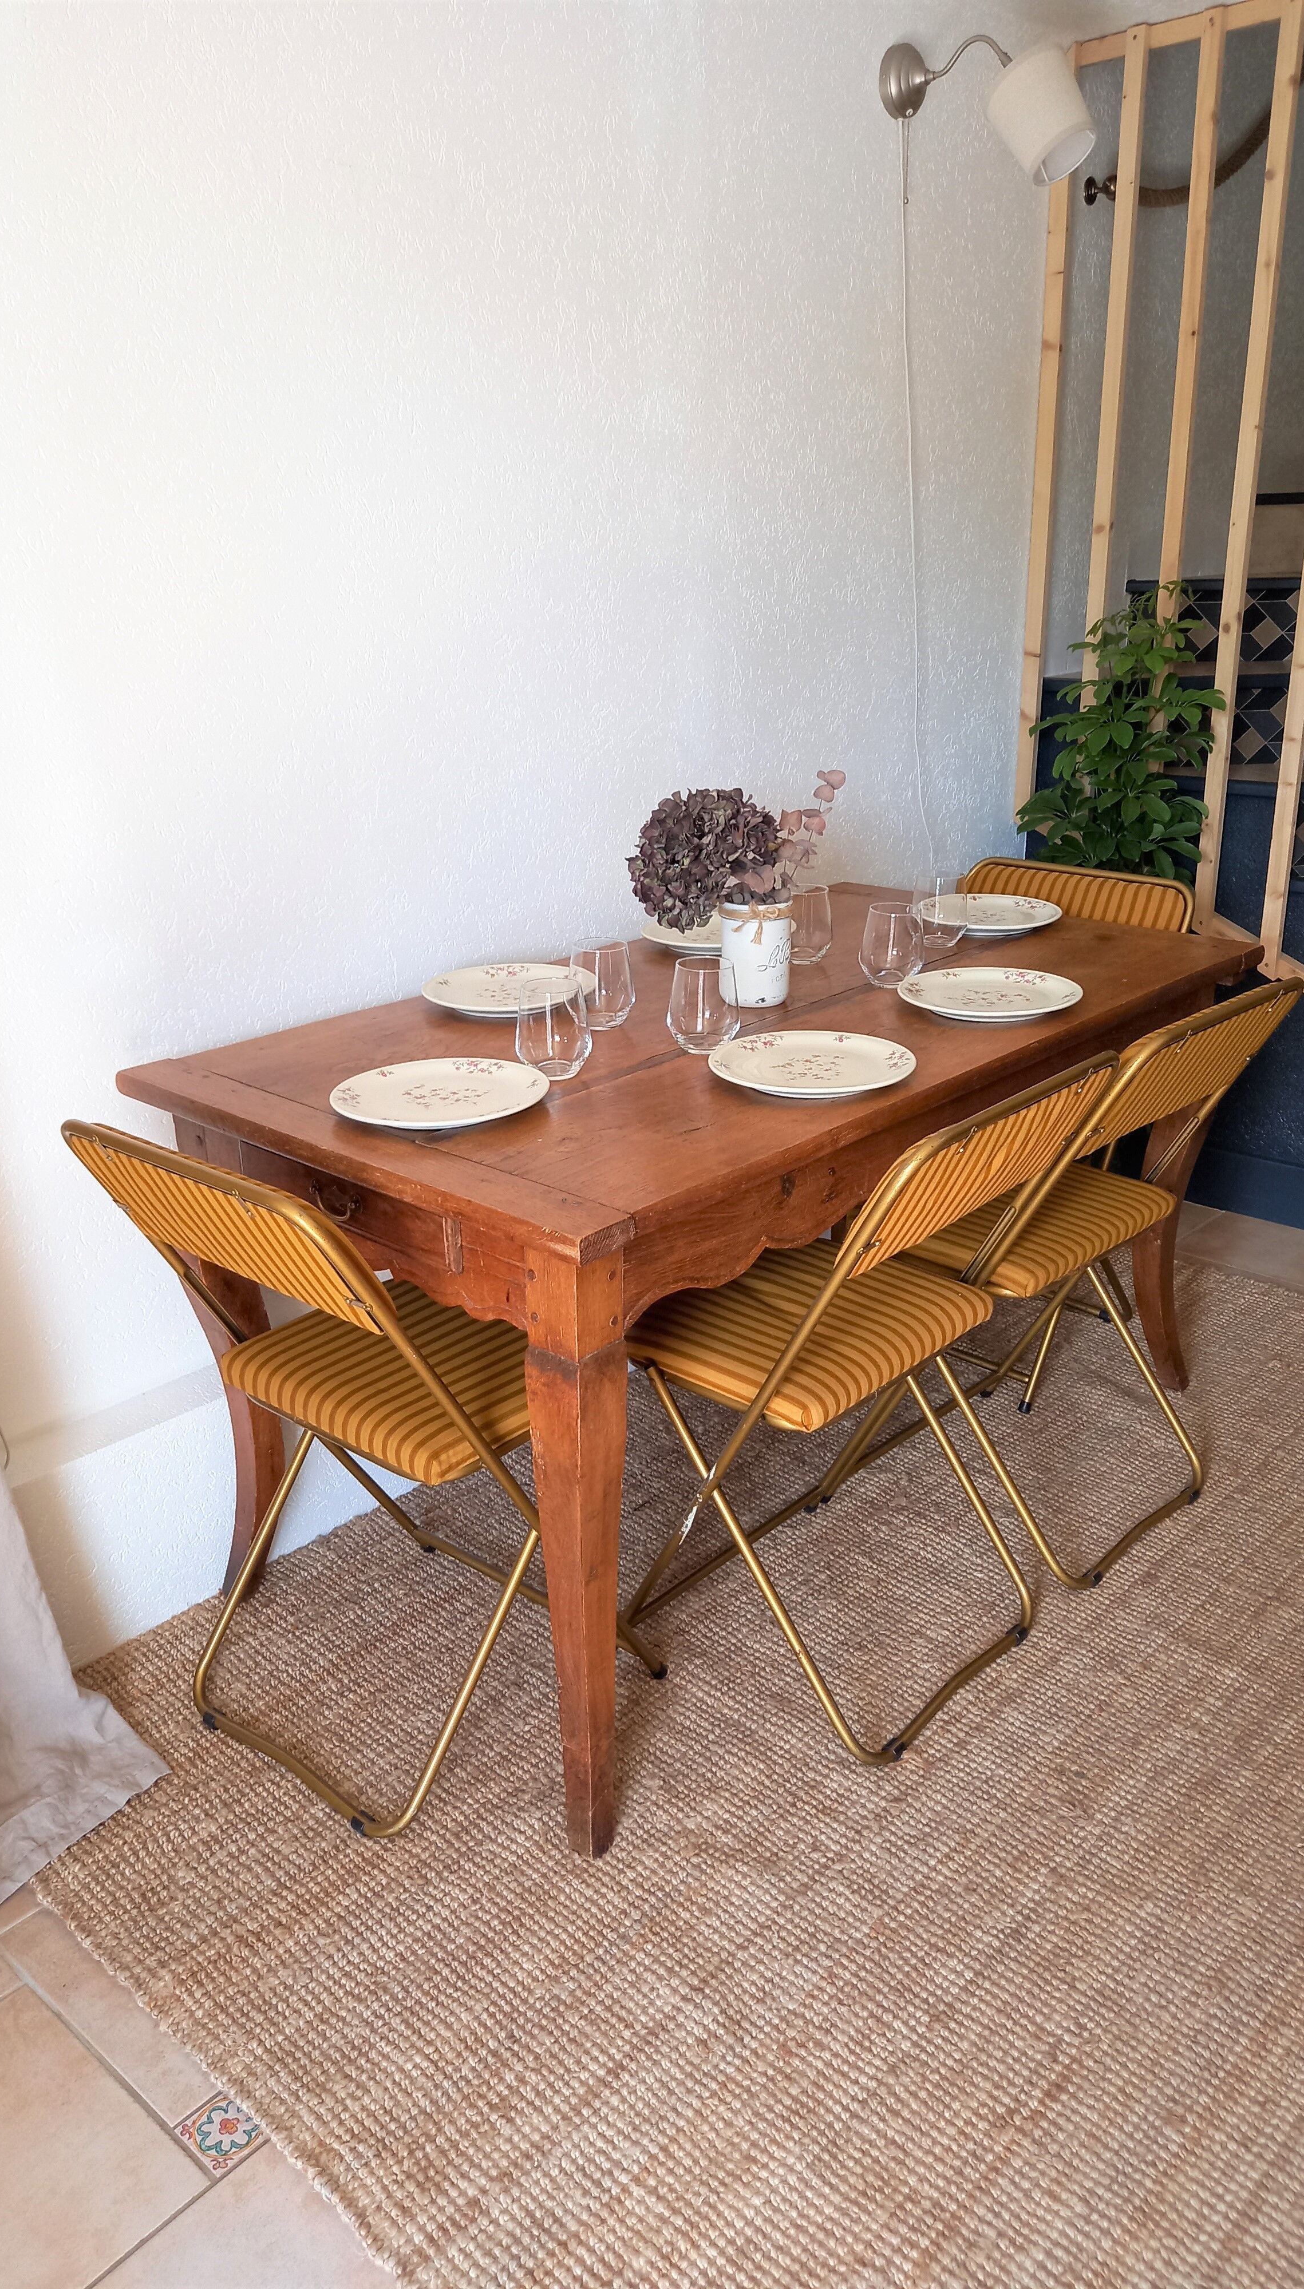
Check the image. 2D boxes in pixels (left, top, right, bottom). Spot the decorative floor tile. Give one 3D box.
[{"bbox_3d":[-0.393,0.913,1.532,0.070,0.010,0.070,16,26,39],"label":"decorative floor tile"}]

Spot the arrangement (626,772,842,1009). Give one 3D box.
[{"bbox_3d":[0.113,-0.347,2.252,0.290,0.310,0.210,0,20,4],"label":"arrangement"}]

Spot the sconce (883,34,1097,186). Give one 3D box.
[{"bbox_3d":[0.547,-1.649,2.633,0.355,0.243,0.135,16,26,39],"label":"sconce"}]

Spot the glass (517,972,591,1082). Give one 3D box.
[{"bbox_3d":[-0.118,-0.140,1.988,0.093,0.109,0.093,-1,20,0],"label":"glass"}]

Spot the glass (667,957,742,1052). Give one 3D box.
[{"bbox_3d":[0.066,-0.174,2.073,0.093,0.109,0.093,-1,20,0],"label":"glass"}]

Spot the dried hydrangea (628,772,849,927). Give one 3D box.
[{"bbox_3d":[0.112,-0.394,2.235,0.280,0.205,0.210,0,20,4],"label":"dried hydrangea"}]

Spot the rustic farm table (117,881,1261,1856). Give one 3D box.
[{"bbox_3d":[0.156,0.158,2.426,0.790,0.760,1.525,16,26,39],"label":"rustic farm table"}]

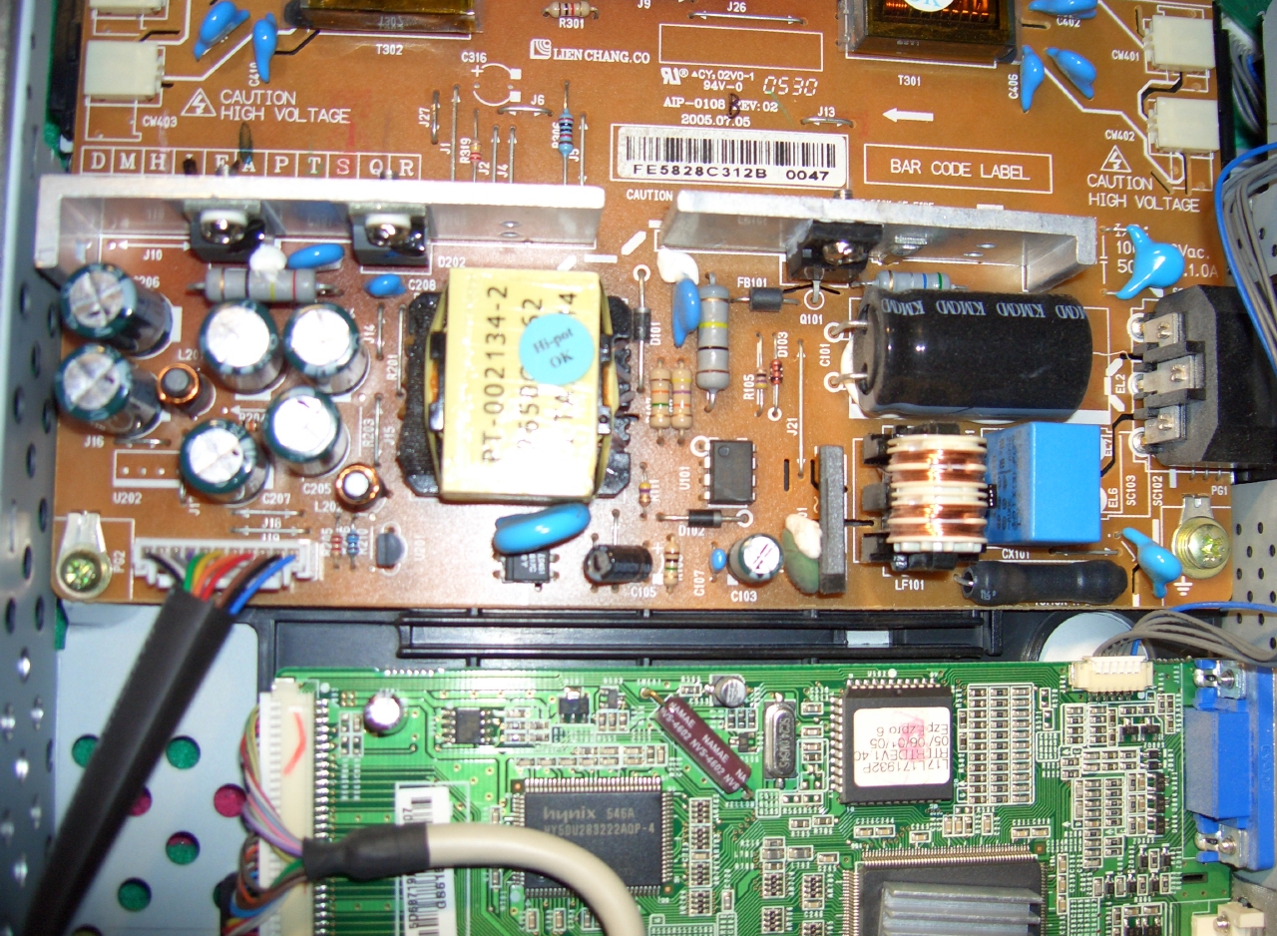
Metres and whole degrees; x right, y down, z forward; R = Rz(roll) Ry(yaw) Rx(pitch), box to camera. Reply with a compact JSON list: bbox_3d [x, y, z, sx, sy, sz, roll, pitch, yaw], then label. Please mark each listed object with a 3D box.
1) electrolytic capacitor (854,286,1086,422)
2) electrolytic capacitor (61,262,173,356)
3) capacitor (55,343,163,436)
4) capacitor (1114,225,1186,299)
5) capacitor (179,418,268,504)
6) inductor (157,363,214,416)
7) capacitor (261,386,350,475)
[{"bbox_3d":[0.047,-0.016,0.206,0.030,0.018,0.018,2,85,-6],"label":"electrolytic capacitor"},{"bbox_3d":[-0.073,-0.022,0.202,0.010,0.019,0.010,1,86,-6],"label":"electrolytic capacitor"},{"bbox_3d":[-0.072,-0.010,0.196,0.010,0.020,0.010,1,85,-6],"label":"capacitor"},{"bbox_3d":[0.076,-0.031,0.216,0.011,0.004,0.011,3,86,17],"label":"capacitor"},{"bbox_3d":[-0.057,-0.001,0.199,0.010,0.016,0.010,1,85,-6],"label":"capacitor"},{"bbox_3d":[-0.065,-0.011,0.206,0.006,0.011,0.006,1,86,-6],"label":"inductor"},{"bbox_3d":[-0.046,-0.005,0.200,0.010,0.017,0.010,1,85,-6],"label":"capacitor"}]

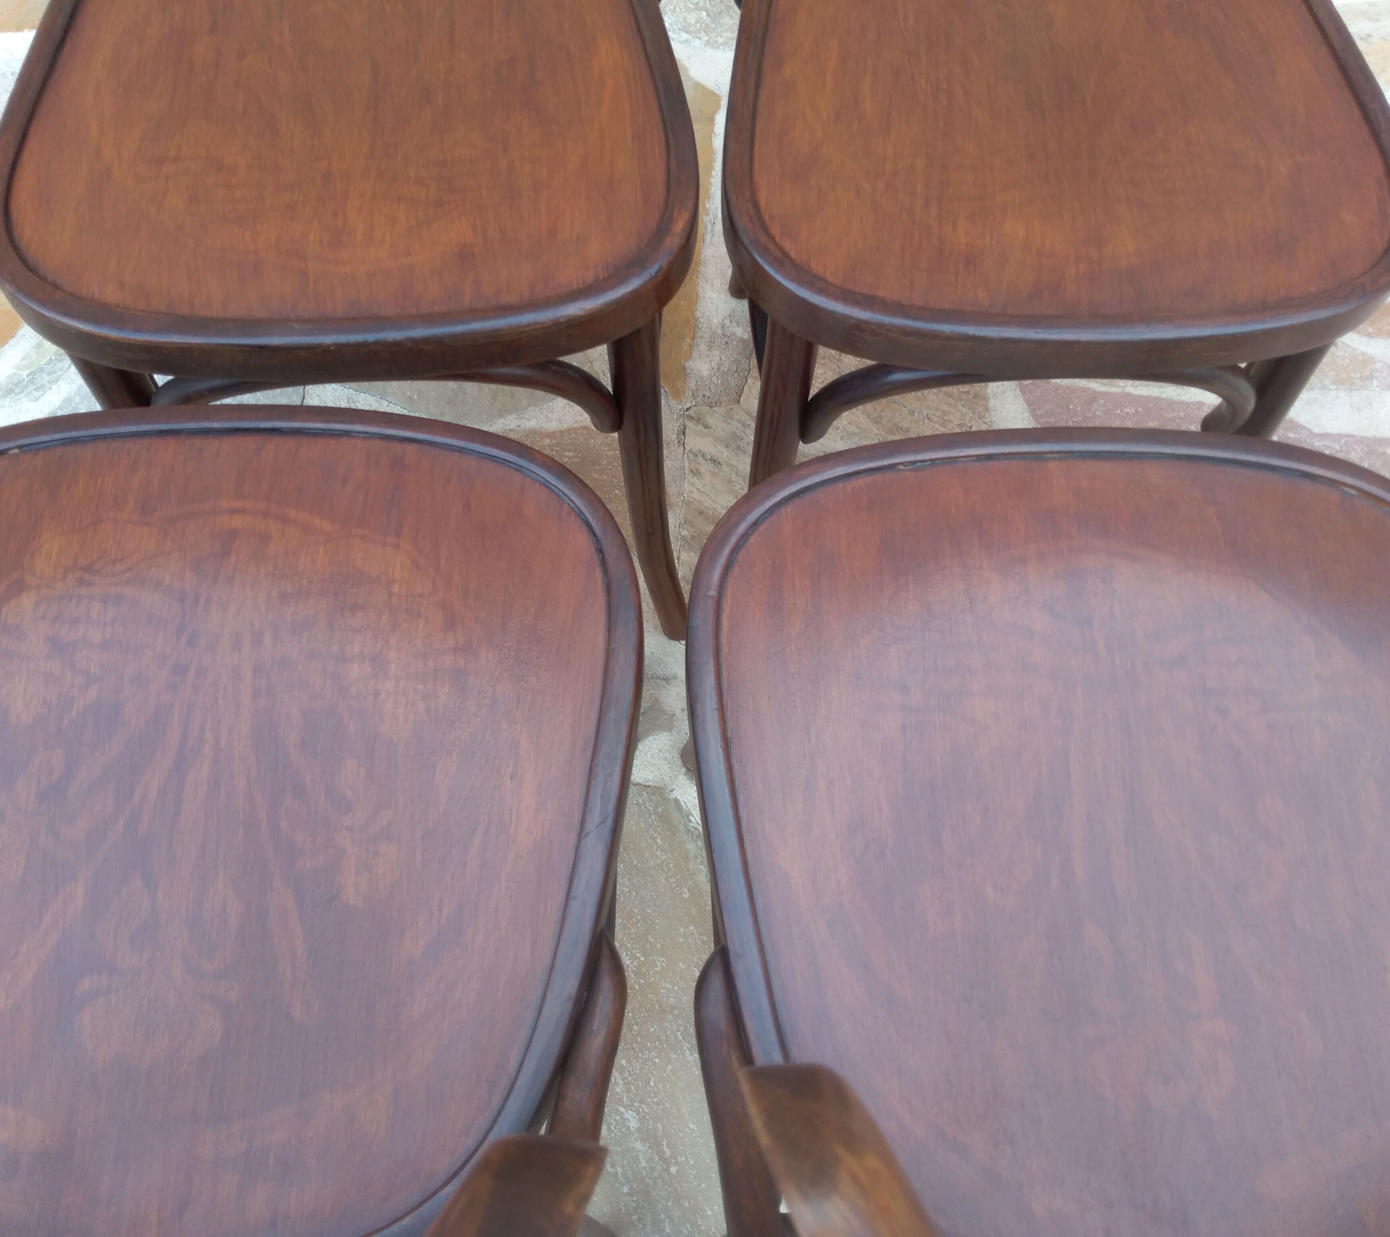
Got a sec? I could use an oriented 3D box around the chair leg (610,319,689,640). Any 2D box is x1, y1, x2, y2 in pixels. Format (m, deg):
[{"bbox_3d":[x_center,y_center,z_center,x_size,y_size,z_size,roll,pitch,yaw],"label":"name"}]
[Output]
[{"bbox_3d":[-0.027,-0.081,0.906,0.056,0.418,0.047,-1,67,-2],"label":"chair leg"}]

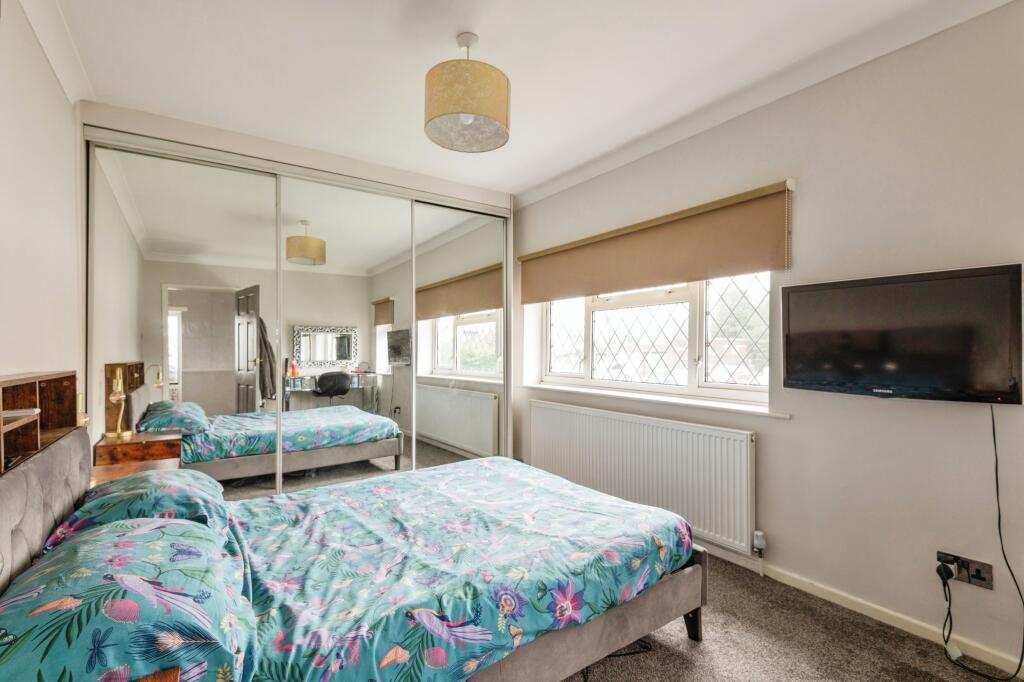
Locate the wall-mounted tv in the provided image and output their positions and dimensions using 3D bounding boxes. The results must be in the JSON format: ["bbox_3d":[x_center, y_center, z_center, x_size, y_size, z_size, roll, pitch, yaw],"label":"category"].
[{"bbox_3d":[1.496,-0.016,1.822,0.070,0.462,0.745,-2,0,-34],"label":"wall-mounted tv"}]

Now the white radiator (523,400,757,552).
[{"bbox_3d":[0.678,0.763,2.979,0.067,0.600,1.800,0,-1,-34],"label":"white radiator"}]

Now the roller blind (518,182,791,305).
[{"bbox_3d":[0.684,-0.527,3.028,0.065,0.410,2.170,0,-1,-34],"label":"roller blind"}]

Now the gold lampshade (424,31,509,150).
[{"bbox_3d":[-0.184,-1.059,1.893,0.350,0.406,0.350,-1,-1,0],"label":"gold lampshade"}]

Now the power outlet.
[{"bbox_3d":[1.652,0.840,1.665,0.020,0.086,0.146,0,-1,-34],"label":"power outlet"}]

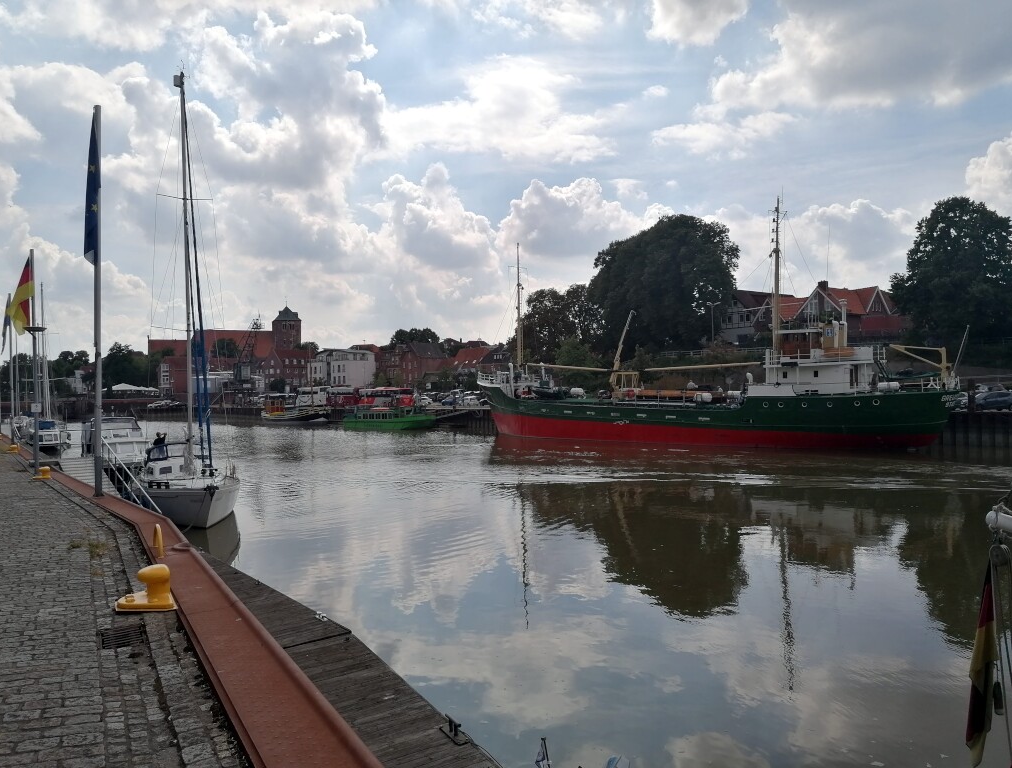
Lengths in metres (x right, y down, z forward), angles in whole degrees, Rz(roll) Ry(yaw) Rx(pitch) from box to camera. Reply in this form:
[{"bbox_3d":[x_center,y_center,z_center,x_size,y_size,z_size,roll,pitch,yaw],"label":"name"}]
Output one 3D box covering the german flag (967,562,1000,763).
[{"bbox_3d":[3.341,1.960,5.600,0.240,1.420,0.200,-2,-1,30],"label":"german flag"}]

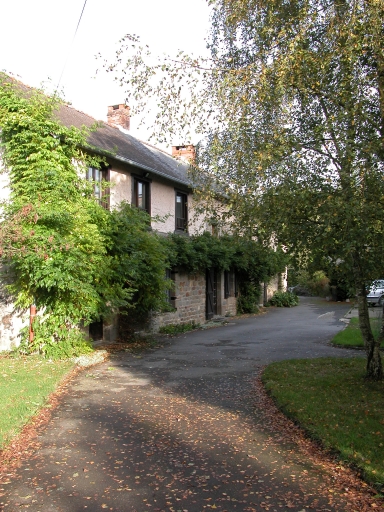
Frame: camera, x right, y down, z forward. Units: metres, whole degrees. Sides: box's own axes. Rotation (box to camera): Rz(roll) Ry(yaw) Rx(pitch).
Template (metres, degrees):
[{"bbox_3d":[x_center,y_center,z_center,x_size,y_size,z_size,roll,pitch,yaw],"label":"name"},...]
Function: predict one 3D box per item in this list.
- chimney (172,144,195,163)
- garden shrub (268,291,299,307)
[{"bbox_3d":[-0.400,-4.980,25.500,1.020,0.980,0.500,-1,-1,23],"label":"chimney"},{"bbox_3d":[4.880,2.270,27.600,1.600,0.880,1.450,-1,-1,23],"label":"garden shrub"}]

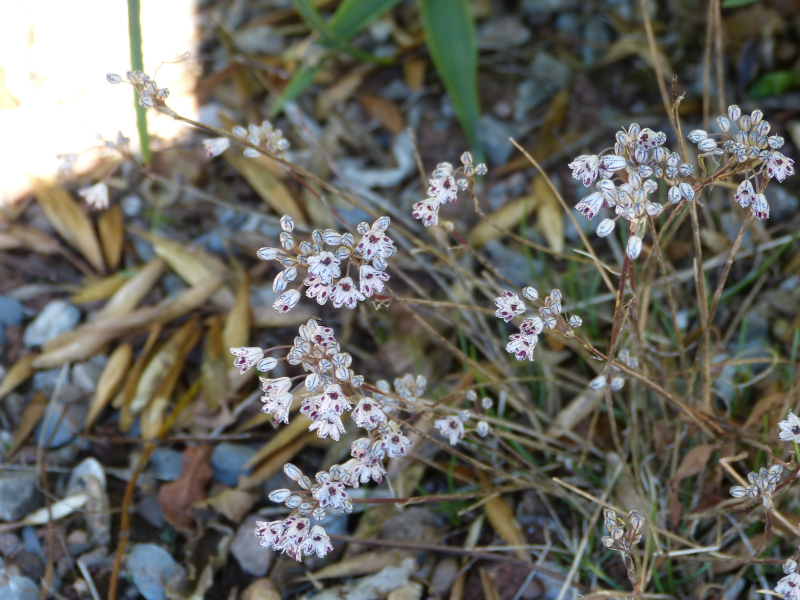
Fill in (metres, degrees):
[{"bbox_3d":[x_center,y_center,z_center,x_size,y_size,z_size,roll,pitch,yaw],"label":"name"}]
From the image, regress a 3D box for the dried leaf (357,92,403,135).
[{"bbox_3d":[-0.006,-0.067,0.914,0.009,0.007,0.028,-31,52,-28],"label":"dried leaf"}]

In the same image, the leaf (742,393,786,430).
[{"bbox_3d":[0.112,0.035,0.791,0.021,0.010,0.005,-32,51,-30],"label":"leaf"}]

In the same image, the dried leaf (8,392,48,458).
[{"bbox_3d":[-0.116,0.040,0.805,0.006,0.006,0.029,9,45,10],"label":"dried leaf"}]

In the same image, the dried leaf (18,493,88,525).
[{"bbox_3d":[-0.104,0.063,0.773,0.023,0.006,0.005,-20,46,-21],"label":"dried leaf"}]

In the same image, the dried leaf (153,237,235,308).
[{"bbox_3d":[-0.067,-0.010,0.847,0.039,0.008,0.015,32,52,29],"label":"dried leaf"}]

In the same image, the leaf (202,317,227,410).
[{"bbox_3d":[-0.059,0.020,0.821,0.007,0.008,0.043,-1,42,-2],"label":"leaf"}]

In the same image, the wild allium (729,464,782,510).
[{"bbox_3d":[0.094,0.050,0.680,0.014,0.012,0.012,0,42,0],"label":"wild allium"}]

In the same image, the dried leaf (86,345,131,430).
[{"bbox_3d":[-0.092,0.027,0.811,0.007,0.007,0.040,9,43,10],"label":"dried leaf"}]

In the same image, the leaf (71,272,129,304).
[{"bbox_3d":[-0.099,-0.004,0.849,0.022,0.006,0.007,-26,48,-26],"label":"leaf"}]

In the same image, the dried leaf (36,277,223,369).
[{"bbox_3d":[-0.086,0.007,0.821,0.070,0.010,0.014,-20,47,-19],"label":"dried leaf"}]

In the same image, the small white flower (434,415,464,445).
[{"bbox_3d":[0.014,0.035,0.700,0.009,0.008,0.007,10,45,10],"label":"small white flower"}]

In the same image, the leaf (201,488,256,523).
[{"bbox_3d":[-0.051,0.061,0.781,0.015,0.008,0.011,26,50,24],"label":"leaf"}]

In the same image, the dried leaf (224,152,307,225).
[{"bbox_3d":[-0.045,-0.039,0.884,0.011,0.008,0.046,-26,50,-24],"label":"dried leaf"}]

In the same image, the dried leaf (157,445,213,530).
[{"bbox_3d":[-0.064,0.057,0.780,0.013,0.012,0.034,7,43,8],"label":"dried leaf"}]

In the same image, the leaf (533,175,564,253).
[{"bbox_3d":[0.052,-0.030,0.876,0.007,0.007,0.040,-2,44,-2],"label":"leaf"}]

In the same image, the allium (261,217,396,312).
[{"bbox_3d":[-0.018,-0.009,0.605,0.032,0.022,0.024,0,42,0],"label":"allium"}]

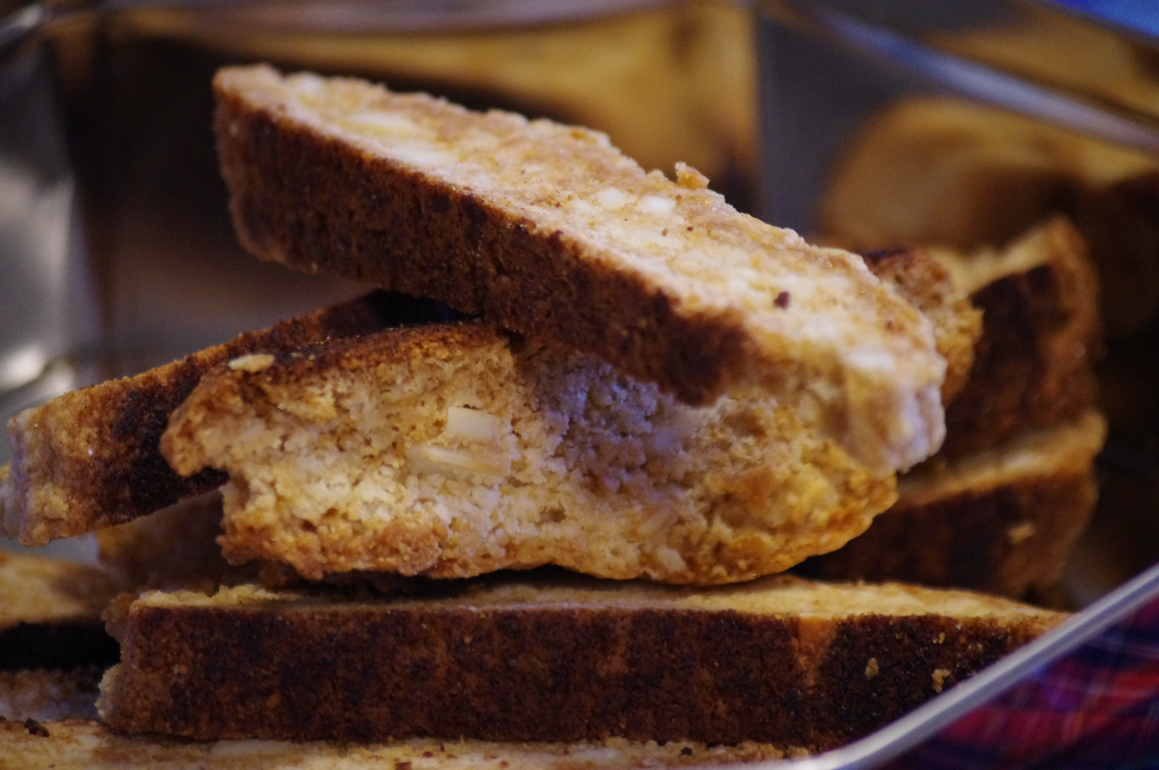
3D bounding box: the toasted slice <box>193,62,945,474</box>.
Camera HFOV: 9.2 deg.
[{"bbox_3d":[0.000,-0.015,0.818,0.088,0.016,0.028,23,27,31],"label":"toasted slice"}]

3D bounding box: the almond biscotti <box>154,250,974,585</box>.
[{"bbox_3d":[-0.001,0.004,0.820,0.092,0.030,0.016,-7,12,-15],"label":"almond biscotti"}]

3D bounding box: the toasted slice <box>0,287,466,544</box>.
[{"bbox_3d":[-0.035,0.001,0.842,0.088,0.016,0.030,-19,5,-37],"label":"toasted slice"}]

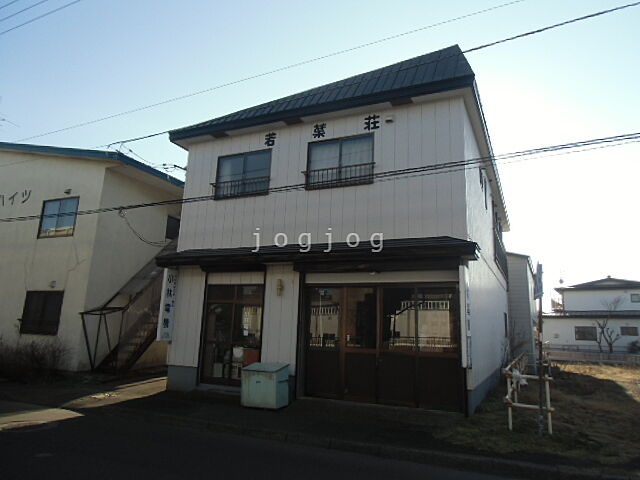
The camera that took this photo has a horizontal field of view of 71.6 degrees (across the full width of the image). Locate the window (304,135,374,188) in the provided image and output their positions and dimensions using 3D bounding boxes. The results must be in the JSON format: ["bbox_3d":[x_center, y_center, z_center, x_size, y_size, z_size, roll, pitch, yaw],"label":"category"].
[{"bbox_3d":[0.457,-1.823,10.430,1.700,1.210,0.120,-3,-13,25],"label":"window"}]

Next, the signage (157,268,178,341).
[{"bbox_3d":[-3.930,1.675,11.475,0.110,1.840,0.410,-3,-13,25],"label":"signage"}]

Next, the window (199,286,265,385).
[{"bbox_3d":[-2.130,2.280,10.787,1.730,2.390,0.120,-3,-13,25],"label":"window"}]

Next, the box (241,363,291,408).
[{"bbox_3d":[-1.134,2.995,9.193,0.860,0.810,0.560,-3,-13,25],"label":"box"}]

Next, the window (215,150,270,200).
[{"bbox_3d":[-2.016,-1.701,11.585,1.680,1.210,0.120,-3,-13,25],"label":"window"}]

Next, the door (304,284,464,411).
[{"bbox_3d":[1.200,2.123,9.287,3.420,2.470,0.120,-3,-13,25],"label":"door"}]

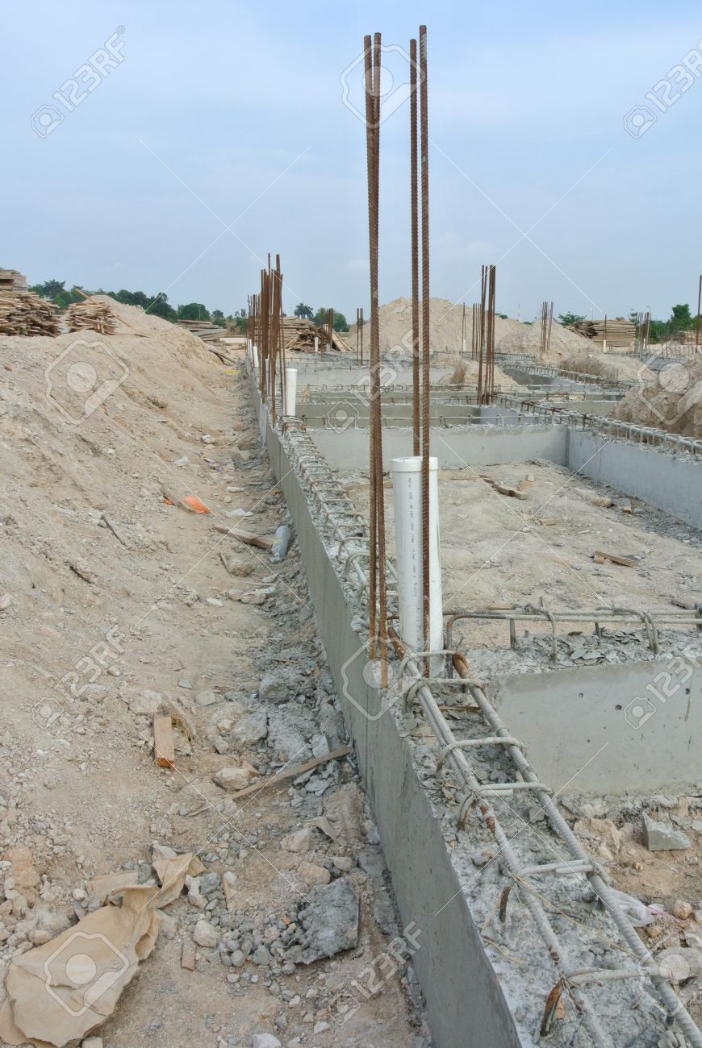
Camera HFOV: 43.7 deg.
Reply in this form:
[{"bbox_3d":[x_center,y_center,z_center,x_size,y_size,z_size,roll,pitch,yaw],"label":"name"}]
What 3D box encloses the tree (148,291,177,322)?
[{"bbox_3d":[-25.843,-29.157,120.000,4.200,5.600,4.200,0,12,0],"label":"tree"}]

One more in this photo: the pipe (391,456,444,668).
[{"bbox_3d":[0.173,0.107,2.260,0.115,0.550,0.115,-3,12,0],"label":"pipe"}]

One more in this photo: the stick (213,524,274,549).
[{"bbox_3d":[-0.671,0.079,5.450,0.380,0.055,0.100,13,17,31],"label":"stick"}]

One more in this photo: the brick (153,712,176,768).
[{"bbox_3d":[-0.561,0.649,2.630,0.060,0.042,0.210,-3,23,-13],"label":"brick"}]

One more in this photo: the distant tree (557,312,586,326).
[{"bbox_3d":[35.237,-32.236,139.659,4.718,3.059,4.718,-1,13,0],"label":"distant tree"}]

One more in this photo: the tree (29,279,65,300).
[{"bbox_3d":[-52.131,-37.753,149.124,6.178,7.854,6.178,-1,13,0],"label":"tree"}]

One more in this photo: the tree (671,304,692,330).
[{"bbox_3d":[56.631,-35.052,149.453,3.791,4.906,3.791,-1,13,0],"label":"tree"}]

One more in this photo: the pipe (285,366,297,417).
[{"bbox_3d":[-0.562,-1.197,8.097,0.118,0.474,0.118,-1,13,0],"label":"pipe"}]

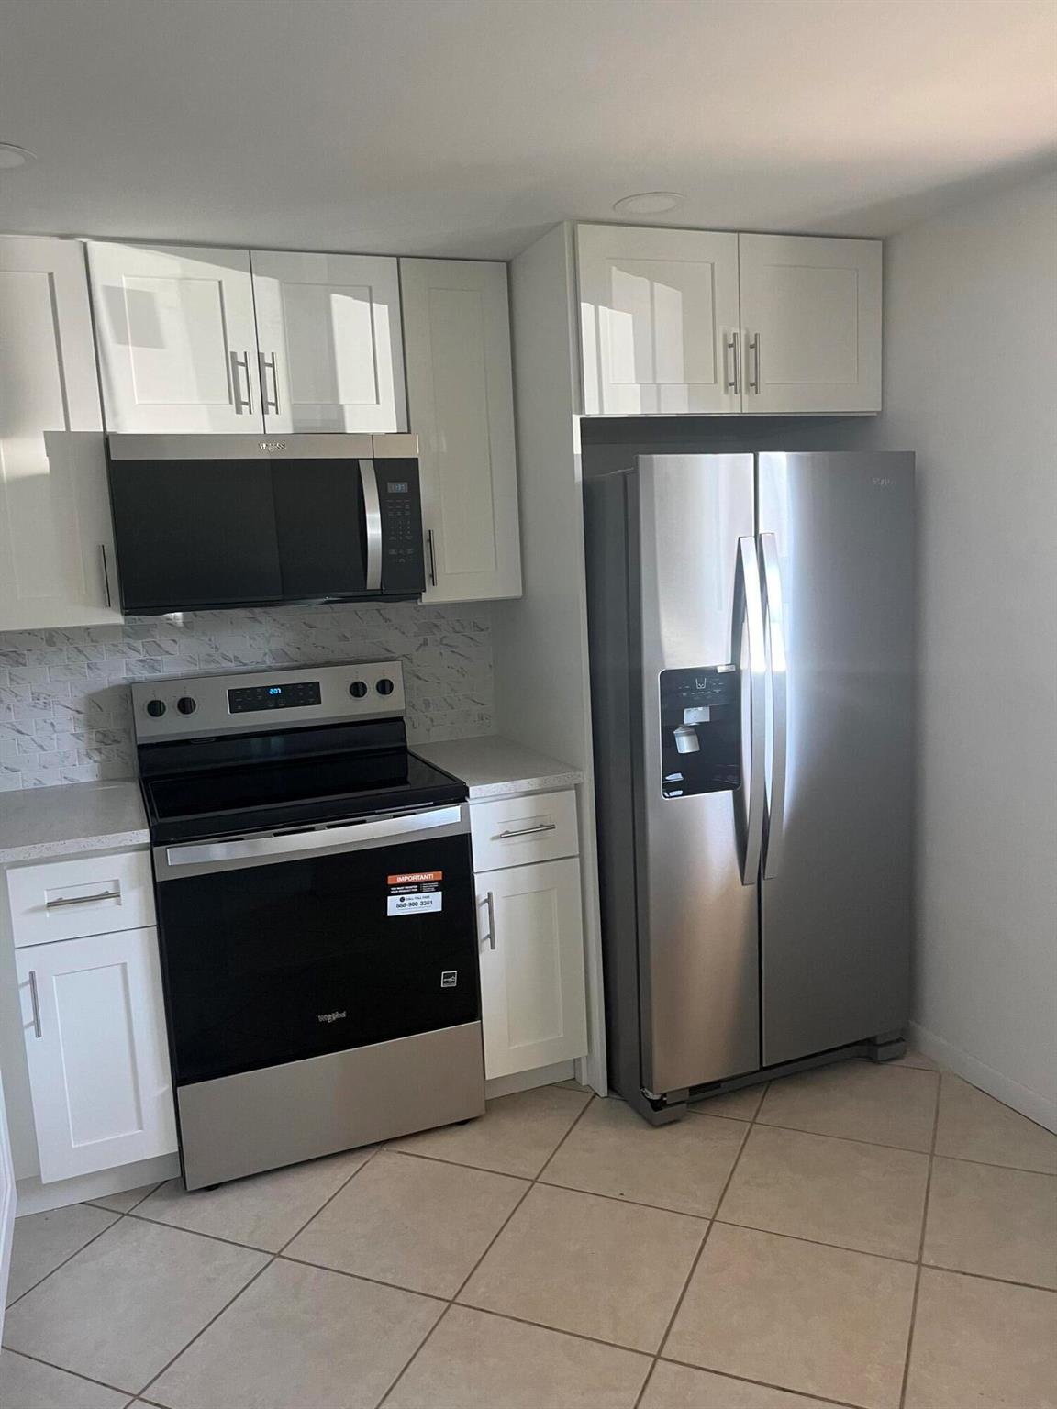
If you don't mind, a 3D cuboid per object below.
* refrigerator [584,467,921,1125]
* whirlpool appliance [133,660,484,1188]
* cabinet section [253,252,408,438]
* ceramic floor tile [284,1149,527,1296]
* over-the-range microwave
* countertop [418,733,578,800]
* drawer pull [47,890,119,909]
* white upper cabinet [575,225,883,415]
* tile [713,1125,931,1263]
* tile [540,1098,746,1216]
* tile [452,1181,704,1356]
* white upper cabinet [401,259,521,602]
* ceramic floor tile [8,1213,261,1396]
[{"bbox_3d":[0.544,0.168,3.135,0.831,1.710,0.850,-6,9,-21],"label":"refrigerator"},{"bbox_3d":[-0.598,0.528,2.854,0.757,1.186,0.695,-6,9,-21],"label":"whirlpool appliance"},{"bbox_3d":[-0.567,-0.950,2.890,0.382,0.450,0.330,-6,9,-21],"label":"cabinet section"},{"bbox_3d":[-0.265,1.181,2.432,0.428,0.010,0.428,1,9,24],"label":"ceramic floor tile"},{"bbox_3d":[-0.701,-0.483,2.843,0.757,0.433,0.415,-6,9,-21],"label":"over-the-range microwave"},{"bbox_3d":[-0.124,0.171,3.040,0.315,0.031,0.649,-6,9,-21],"label":"countertop"},{"bbox_3d":[-0.995,0.433,2.368,0.154,0.013,0.038,-6,9,-21],"label":"drawer pull"},{"bbox_3d":[0.429,-1.031,3.079,0.916,0.458,0.700,-6,9,-21],"label":"white upper cabinet"},{"bbox_3d":[0.699,1.130,2.476,0.428,0.010,0.428,1,9,24],"label":"tile"},{"bbox_3d":[0.303,1.122,2.649,0.428,0.010,0.428,1,9,24],"label":"tile"},{"bbox_3d":[0.131,1.188,2.259,0.428,0.010,0.428,1,9,24],"label":"tile"},{"bbox_3d":[-0.233,-0.759,3.048,0.306,0.915,0.330,-6,9,-21],"label":"white upper cabinet"},{"bbox_3d":[-0.833,1.239,2.215,0.428,0.010,0.428,1,9,24],"label":"ceramic floor tile"}]

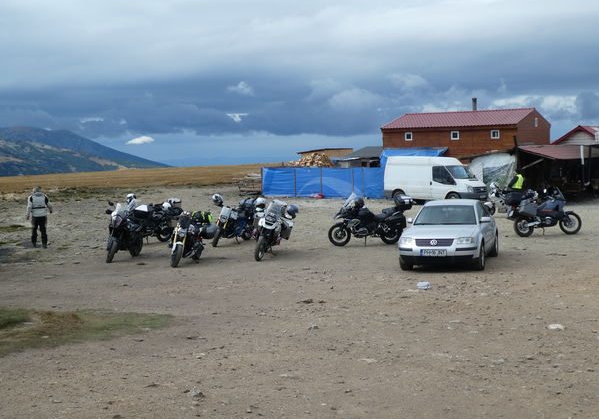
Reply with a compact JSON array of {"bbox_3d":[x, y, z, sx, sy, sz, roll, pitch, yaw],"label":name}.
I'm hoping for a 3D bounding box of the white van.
[{"bbox_3d":[7.170,-1.604,40.100,5.230,2.400,1.980,3,5,42],"label":"white van"}]

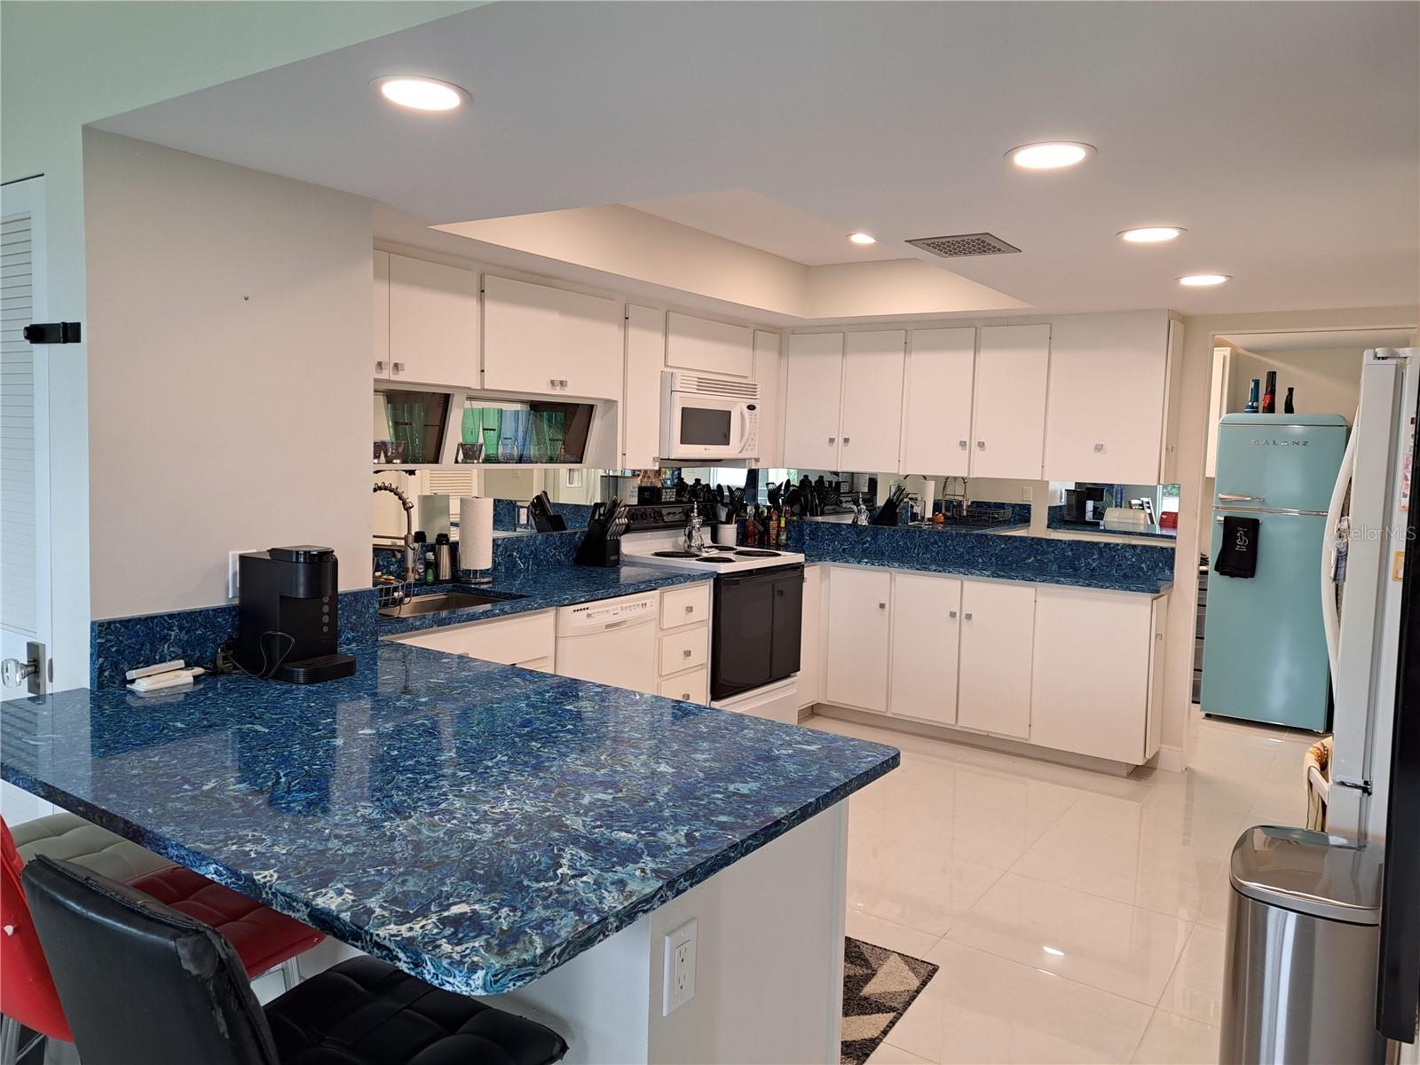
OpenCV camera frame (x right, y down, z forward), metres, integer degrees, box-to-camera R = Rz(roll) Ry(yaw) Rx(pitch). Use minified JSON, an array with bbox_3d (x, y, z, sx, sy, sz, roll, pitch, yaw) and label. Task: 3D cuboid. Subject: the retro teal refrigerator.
[{"bbox_3d":[3.210,0.195,5.565,0.595,1.683,0.658,5,6,34],"label":"retro teal refrigerator"}]

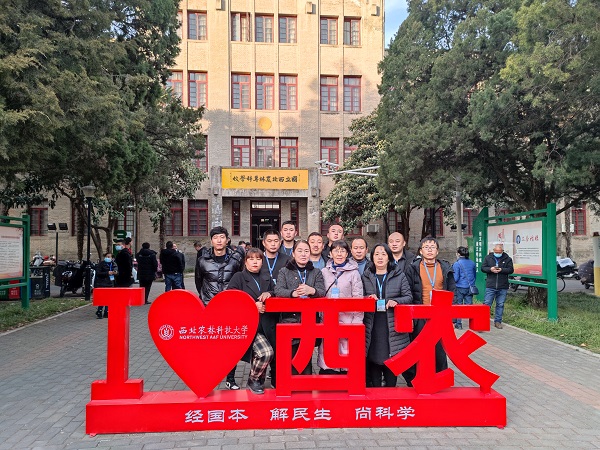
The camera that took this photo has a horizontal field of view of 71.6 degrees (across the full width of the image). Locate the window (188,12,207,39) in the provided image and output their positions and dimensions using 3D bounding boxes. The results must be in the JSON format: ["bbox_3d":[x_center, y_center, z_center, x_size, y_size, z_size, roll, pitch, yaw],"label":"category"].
[{"bbox_3d":[-6.463,-12.684,26.482,1.197,1.836,0.150,0,-2,-5],"label":"window"}]

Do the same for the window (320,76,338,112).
[{"bbox_3d":[1.900,-8.557,27.046,1.184,2.328,0.150,0,-2,-5],"label":"window"}]

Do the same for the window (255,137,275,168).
[{"bbox_3d":[-2.237,-4.462,26.539,1.191,2.310,0.150,0,-2,-5],"label":"window"}]

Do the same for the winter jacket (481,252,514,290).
[{"bbox_3d":[3.760,0.875,7.900,0.600,0.700,0.360,-1,-2,19],"label":"winter jacket"}]

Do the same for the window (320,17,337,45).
[{"bbox_3d":[1.811,-11.872,25.442,1.101,1.726,0.200,0,-2,-5],"label":"window"}]

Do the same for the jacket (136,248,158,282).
[{"bbox_3d":[-4.149,1.087,11.300,0.570,0.880,0.360,0,-2,-18],"label":"jacket"}]

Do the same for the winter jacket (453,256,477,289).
[{"bbox_3d":[3.114,0.905,7.850,0.420,0.600,0.280,-1,-2,9],"label":"winter jacket"}]

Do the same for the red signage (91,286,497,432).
[{"bbox_3d":[-0.012,1.122,3.608,3.477,1.180,0.300,0,-2,-2],"label":"red signage"}]

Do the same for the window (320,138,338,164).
[{"bbox_3d":[1.921,-4.470,26.896,1.184,2.310,0.150,0,-2,-5],"label":"window"}]

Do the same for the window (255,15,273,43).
[{"bbox_3d":[-2.278,-12.693,26.841,1.191,1.836,0.150,0,-2,-5],"label":"window"}]

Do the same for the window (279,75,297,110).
[{"bbox_3d":[-0.678,-8.001,25.098,1.118,2.206,0.200,0,-2,-5],"label":"window"}]

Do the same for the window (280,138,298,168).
[{"bbox_3d":[-0.729,-4.465,26.668,1.178,2.310,0.150,0,-2,-5],"label":"window"}]

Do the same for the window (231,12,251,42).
[{"bbox_3d":[-3.538,-11.840,24.955,1.130,1.747,0.200,0,-2,-5],"label":"window"}]

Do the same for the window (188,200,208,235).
[{"bbox_3d":[-6.401,-0.436,26.033,1.197,2.231,0.150,0,-2,-5],"label":"window"}]

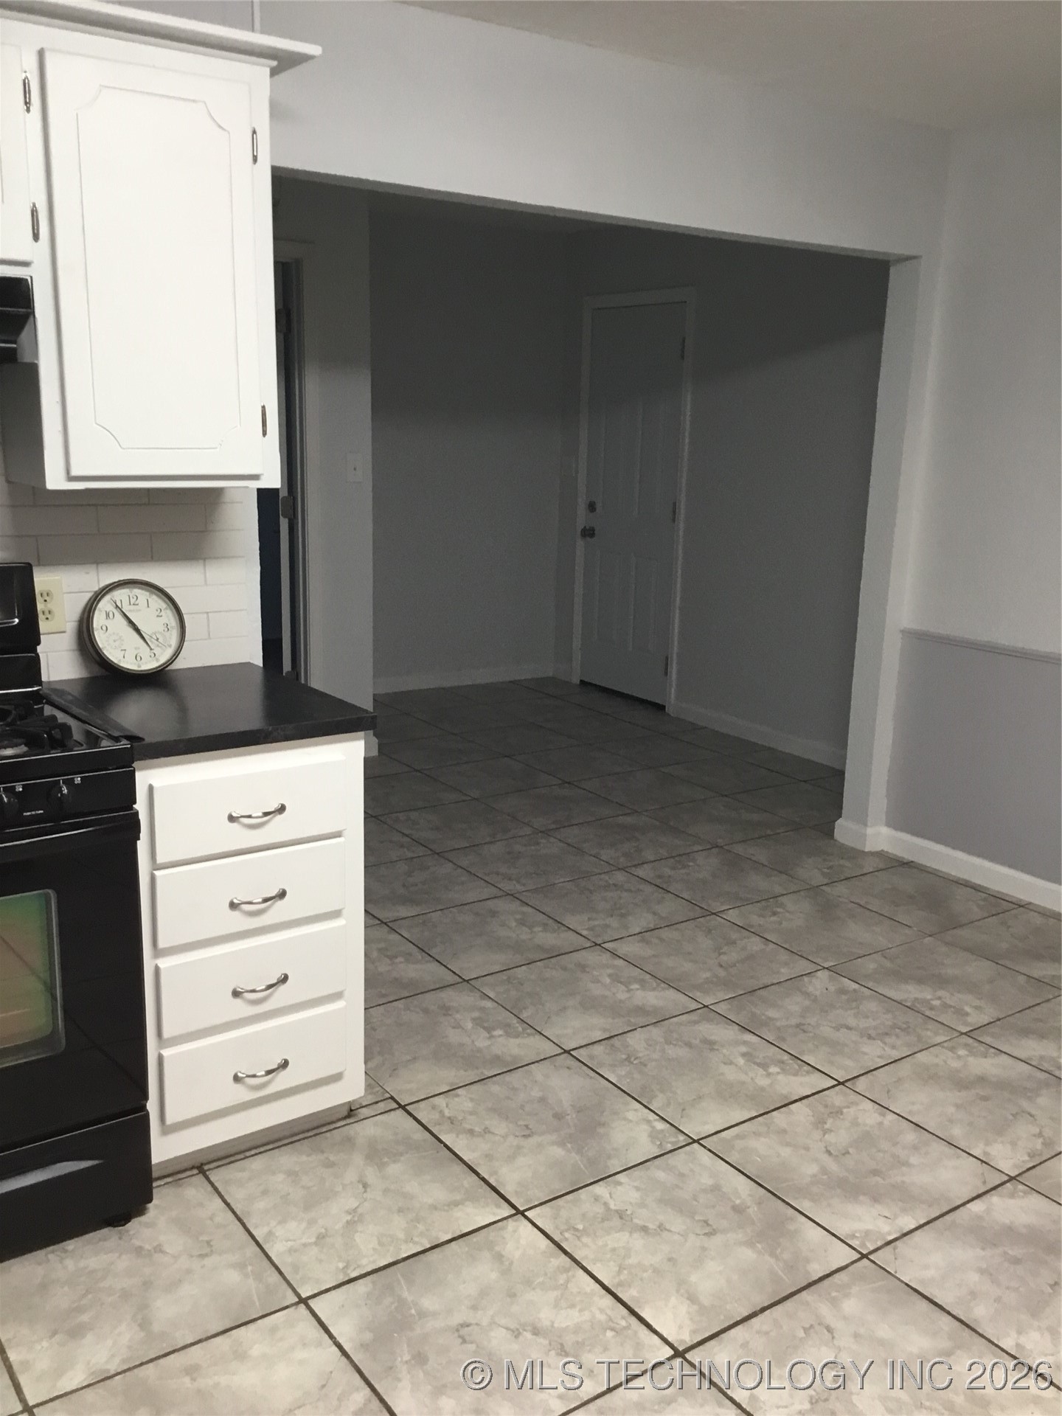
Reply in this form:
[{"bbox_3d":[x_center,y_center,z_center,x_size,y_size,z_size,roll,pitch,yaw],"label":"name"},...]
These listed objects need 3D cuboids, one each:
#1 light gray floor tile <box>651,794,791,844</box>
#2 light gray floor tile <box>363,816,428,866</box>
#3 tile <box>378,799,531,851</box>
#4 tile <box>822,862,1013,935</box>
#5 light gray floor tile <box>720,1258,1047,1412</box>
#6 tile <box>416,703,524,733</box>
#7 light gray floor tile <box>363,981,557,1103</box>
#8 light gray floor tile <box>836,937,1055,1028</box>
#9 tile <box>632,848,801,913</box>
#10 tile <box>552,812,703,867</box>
[{"bbox_3d":[0.739,0.436,4.867,0.451,0.012,0.451,-7,16,-35],"label":"light gray floor tile"},{"bbox_3d":[-0.645,0.488,4.464,0.449,0.012,0.449,-7,16,-35],"label":"light gray floor tile"},{"bbox_3d":[-0.270,0.438,4.710,0.451,0.012,0.451,-7,16,-35],"label":"tile"},{"bbox_3d":[1.265,0.622,4.156,0.450,0.010,0.450,-7,16,-35],"label":"tile"},{"bbox_3d":[0.562,1.091,2.033,0.450,0.010,0.450,-7,16,-35],"label":"light gray floor tile"},{"bbox_3d":[-0.315,0.064,6.327,0.449,0.012,0.449,-7,16,-35],"label":"tile"},{"bbox_3d":[-0.228,0.812,3.109,0.452,0.012,0.452,-7,16,-35],"label":"light gray floor tile"},{"bbox_3d":[1.153,0.762,3.526,0.451,0.012,0.451,-7,16,-35],"label":"light gray floor tile"},{"bbox_3d":[0.629,0.577,4.259,0.450,0.010,0.450,-7,16,-35],"label":"tile"},{"bbox_3d":[0.365,0.485,4.621,0.449,0.012,0.449,-7,16,-35],"label":"tile"}]

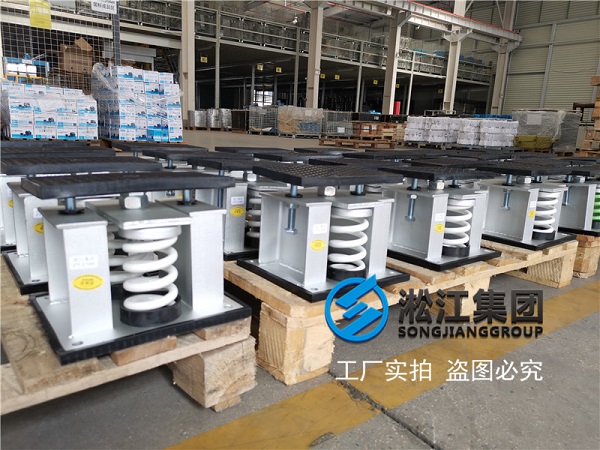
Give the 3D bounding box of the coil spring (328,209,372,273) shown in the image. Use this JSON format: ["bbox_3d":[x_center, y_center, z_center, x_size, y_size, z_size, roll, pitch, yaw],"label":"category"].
[{"bbox_3d":[0.096,0.028,0.924,0.076,0.108,0.076,3,11,-1],"label":"coil spring"}]

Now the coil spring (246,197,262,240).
[{"bbox_3d":[-0.084,-0.024,1.133,0.075,0.104,0.075,-6,14,-38],"label":"coil spring"}]

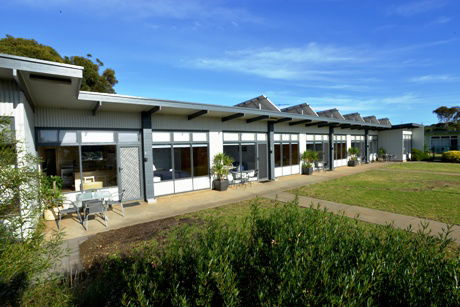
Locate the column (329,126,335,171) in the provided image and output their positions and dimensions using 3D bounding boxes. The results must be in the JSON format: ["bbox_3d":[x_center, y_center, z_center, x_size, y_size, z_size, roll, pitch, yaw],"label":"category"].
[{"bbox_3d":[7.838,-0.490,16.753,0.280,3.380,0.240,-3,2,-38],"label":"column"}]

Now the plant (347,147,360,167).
[{"bbox_3d":[10.483,0.263,18.379,1.000,1.620,1.000,-3,2,-38],"label":"plant"}]

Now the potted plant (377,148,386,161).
[{"bbox_3d":[15.440,0.164,22.220,0.850,1.300,0.850,-3,2,-38],"label":"potted plant"}]

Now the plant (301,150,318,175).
[{"bbox_3d":[5.141,0.545,14.132,1.000,1.580,1.000,-3,2,-38],"label":"plant"}]

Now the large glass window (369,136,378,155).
[{"bbox_3d":[14.509,-0.824,22.123,2.600,2.000,0.120,-3,2,-38],"label":"large glass window"}]

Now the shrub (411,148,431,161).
[{"bbox_3d":[19.179,0.132,21.920,1.350,1.250,1.700,-3,2,-38],"label":"shrub"}]

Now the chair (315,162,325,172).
[{"bbox_3d":[6.068,0.887,14.838,0.600,0.820,0.560,-2,2,-20],"label":"chair"}]

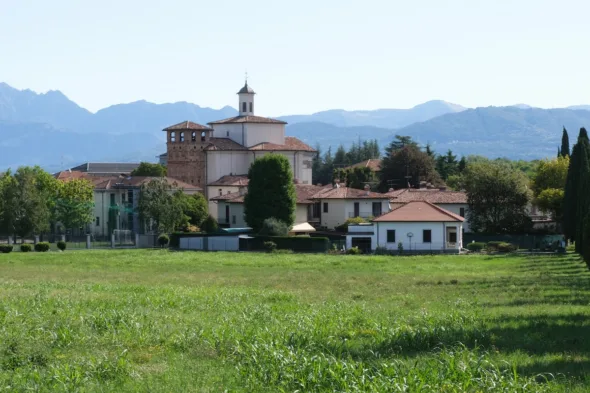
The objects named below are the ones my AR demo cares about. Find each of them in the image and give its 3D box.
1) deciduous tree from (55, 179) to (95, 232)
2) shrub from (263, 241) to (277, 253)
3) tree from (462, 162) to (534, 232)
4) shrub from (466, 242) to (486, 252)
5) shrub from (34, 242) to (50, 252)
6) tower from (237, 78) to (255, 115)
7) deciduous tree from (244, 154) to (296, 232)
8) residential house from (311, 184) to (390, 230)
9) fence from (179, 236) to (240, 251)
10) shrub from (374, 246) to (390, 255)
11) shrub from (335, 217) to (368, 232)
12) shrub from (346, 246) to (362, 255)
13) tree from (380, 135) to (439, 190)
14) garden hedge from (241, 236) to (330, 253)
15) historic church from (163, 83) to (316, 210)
[{"bbox_3d":[-30.355,1.871,212.110,5.500,8.700,5.500,0,1,0],"label":"deciduous tree"},{"bbox_3d":[-3.084,6.227,190.018,1.600,1.450,1.400,0,1,0],"label":"shrub"},{"bbox_3d":[28.403,0.957,216.000,9.800,11.700,9.200,0,0,0],"label":"tree"},{"bbox_3d":[22.393,6.317,190.000,2.450,1.250,2.000,0,0,0],"label":"shrub"},{"bbox_3d":[-31.644,6.377,193.015,1.900,1.150,1.500,0,1,0],"label":"shrub"},{"bbox_3d":[-8.177,-16.521,257.000,2.200,6.400,2.200,0,0,-42],"label":"tower"},{"bbox_3d":[-3.214,0.730,202.000,6.800,12.300,6.600,0,0,0],"label":"deciduous tree"},{"bbox_3d":[8.055,2.718,223.500,8.400,8.100,9.000,0,0,-32],"label":"residential house"},{"bbox_3d":[-10.882,6.004,196.022,7.900,1.750,0.250,0,2,15],"label":"fence"},{"bbox_3d":[10.426,6.451,183.500,1.900,1.050,1.600,0,0,0],"label":"shrub"},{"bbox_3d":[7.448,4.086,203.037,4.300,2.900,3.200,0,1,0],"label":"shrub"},{"bbox_3d":[7.225,6.598,187.012,1.700,0.980,1.400,0,1,0],"label":"shrub"},{"bbox_3d":[18.383,-2.141,243.184,9.600,14.500,9.600,0,1,0],"label":"tree"},{"bbox_3d":[-1.172,5.942,190.000,10.900,2.000,1.400,0,0,12],"label":"garden hedge"},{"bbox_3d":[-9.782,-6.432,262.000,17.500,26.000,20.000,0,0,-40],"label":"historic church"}]

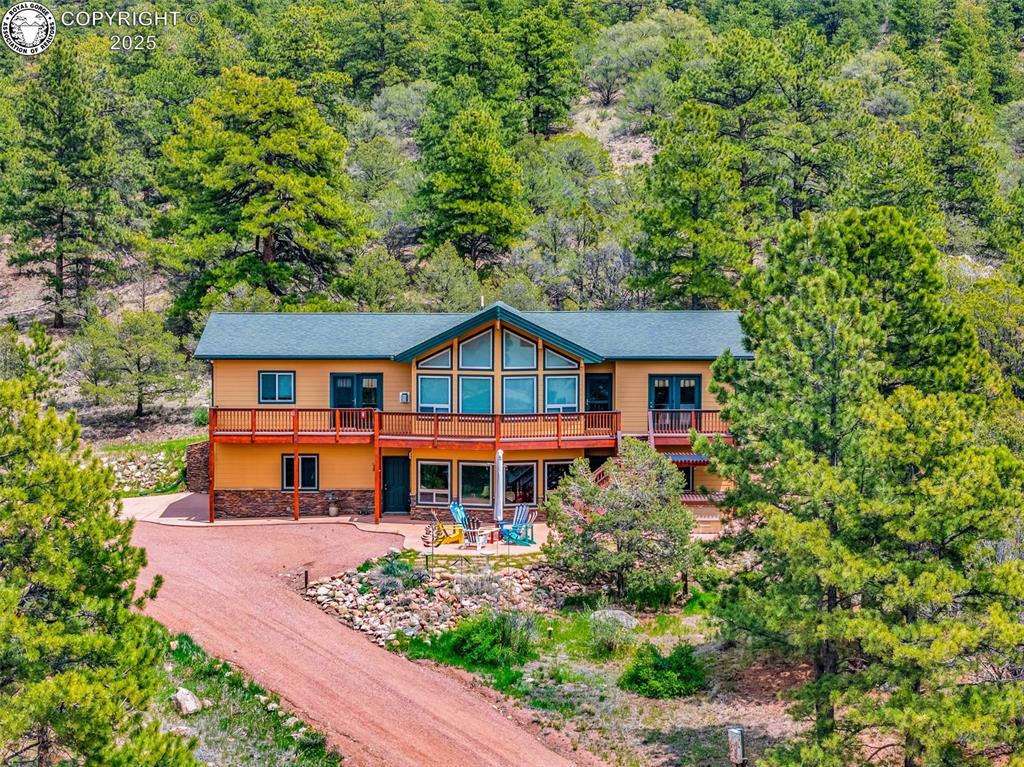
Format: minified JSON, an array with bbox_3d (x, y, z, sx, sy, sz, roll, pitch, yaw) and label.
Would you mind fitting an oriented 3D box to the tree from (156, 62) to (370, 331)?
[{"bbox_3d":[-12.778,-9.885,106.000,10.130,12.500,9.830,0,4,0],"label":"tree"}]

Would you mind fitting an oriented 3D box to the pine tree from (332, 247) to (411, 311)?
[{"bbox_3d":[-6.856,-4.831,101.000,3.730,3.720,3.730,0,4,0],"label":"pine tree"}]

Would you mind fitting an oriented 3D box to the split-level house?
[{"bbox_3d":[-1.430,0.807,80.217,20.700,8.100,13.200,0,4,0],"label":"split-level house"}]

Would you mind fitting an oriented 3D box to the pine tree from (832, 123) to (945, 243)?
[{"bbox_3d":[21.647,-11.327,119.000,6.250,7.360,6.060,0,4,0],"label":"pine tree"}]

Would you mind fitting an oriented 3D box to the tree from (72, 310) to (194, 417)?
[{"bbox_3d":[-16.185,-0.855,88.500,5.110,4.540,5.110,0,4,0],"label":"tree"}]

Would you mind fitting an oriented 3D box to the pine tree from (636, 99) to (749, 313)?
[{"bbox_3d":[8.919,-8.995,104.000,5.560,10.450,5.390,0,4,0],"label":"pine tree"}]

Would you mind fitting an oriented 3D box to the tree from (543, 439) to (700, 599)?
[{"bbox_3d":[3.439,4.240,65.000,4.810,5.020,4.670,0,4,0],"label":"tree"}]

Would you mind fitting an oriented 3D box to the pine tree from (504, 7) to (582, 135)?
[{"bbox_3d":[2.435,-24.119,160.000,5.910,10.070,5.910,0,4,0],"label":"pine tree"}]

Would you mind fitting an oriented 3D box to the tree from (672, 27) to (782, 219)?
[{"bbox_3d":[13.432,-16.143,129.000,6.720,12.240,6.720,0,4,0],"label":"tree"}]

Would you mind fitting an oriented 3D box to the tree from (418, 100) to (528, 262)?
[{"bbox_3d":[-2.139,-11.141,115.000,5.930,9.170,5.750,0,4,0],"label":"tree"}]

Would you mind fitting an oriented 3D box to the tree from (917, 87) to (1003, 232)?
[{"bbox_3d":[27.243,-13.637,126.000,5.080,8.890,4.930,0,4,0],"label":"tree"}]

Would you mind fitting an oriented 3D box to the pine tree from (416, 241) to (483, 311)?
[{"bbox_3d":[-3.110,-5.325,103.000,3.190,3.580,3.090,0,4,0],"label":"pine tree"}]

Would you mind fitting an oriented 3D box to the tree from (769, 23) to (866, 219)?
[{"bbox_3d":[19.041,-16.330,129.000,5.990,12.370,5.990,0,4,0],"label":"tree"}]

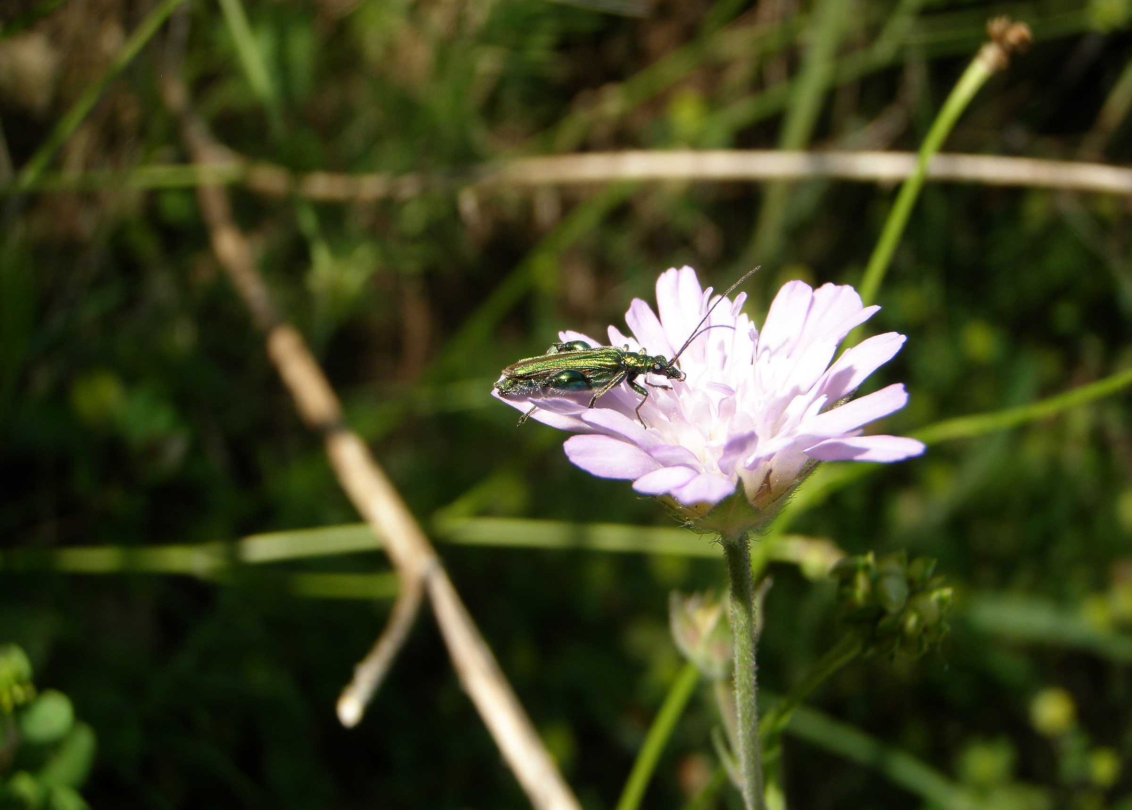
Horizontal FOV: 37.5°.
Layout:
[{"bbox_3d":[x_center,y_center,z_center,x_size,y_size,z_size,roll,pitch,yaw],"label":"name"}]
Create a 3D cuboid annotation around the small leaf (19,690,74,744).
[{"bbox_3d":[-0.046,0.028,0.148,0.005,0.005,0.002,18,0,0],"label":"small leaf"}]

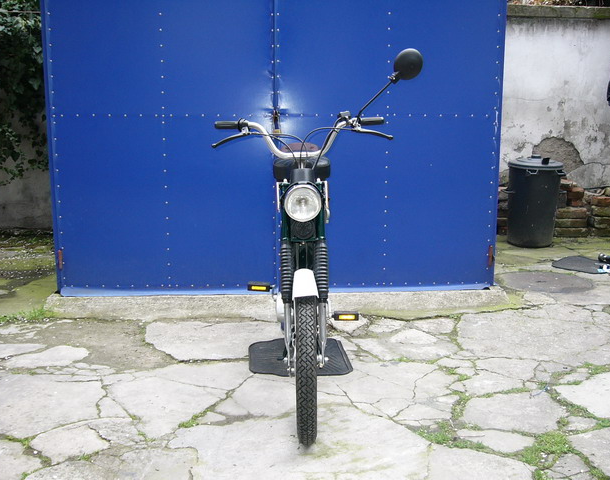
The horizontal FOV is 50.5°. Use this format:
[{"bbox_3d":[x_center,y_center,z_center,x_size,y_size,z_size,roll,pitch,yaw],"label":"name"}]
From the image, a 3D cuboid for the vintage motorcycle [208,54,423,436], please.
[{"bbox_3d":[0.050,-0.082,2.622,0.770,1.295,1.700,0,10,-1],"label":"vintage motorcycle"}]

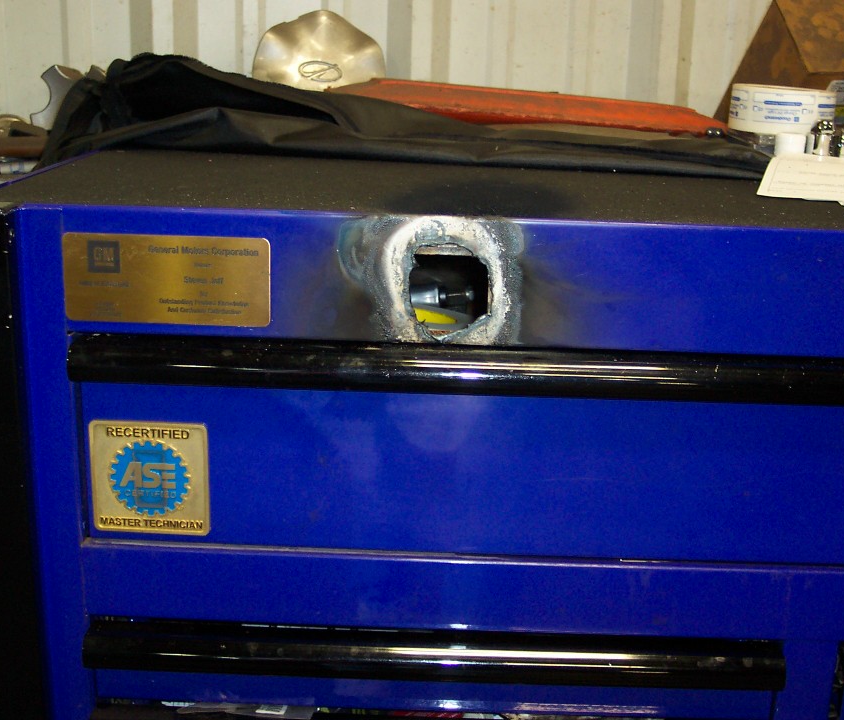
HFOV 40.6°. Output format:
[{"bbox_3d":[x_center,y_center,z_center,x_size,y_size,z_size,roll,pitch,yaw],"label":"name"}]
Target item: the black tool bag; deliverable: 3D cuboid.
[{"bbox_3d":[-0.005,-0.199,0.903,0.502,0.072,0.273,3,16,5],"label":"black tool bag"}]

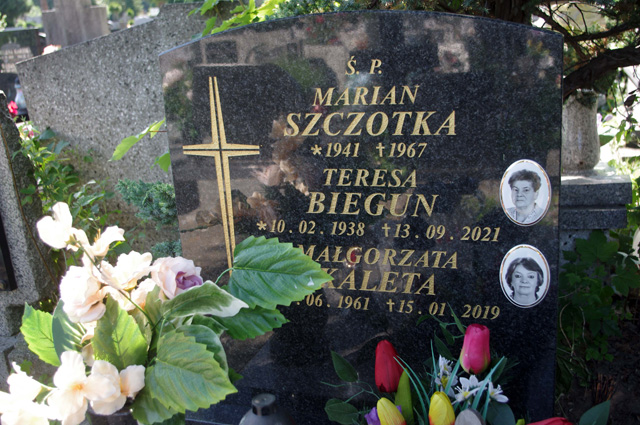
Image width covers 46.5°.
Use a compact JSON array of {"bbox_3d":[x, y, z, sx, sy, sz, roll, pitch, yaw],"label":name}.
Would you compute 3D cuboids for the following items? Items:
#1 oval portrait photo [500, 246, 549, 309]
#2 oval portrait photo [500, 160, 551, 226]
[{"bbox_3d":[0.374,0.119,1.363,0.088,0.123,0.009,2,16,19],"label":"oval portrait photo"},{"bbox_3d":[0.364,-0.033,1.321,0.088,0.123,0.009,2,16,19],"label":"oval portrait photo"}]

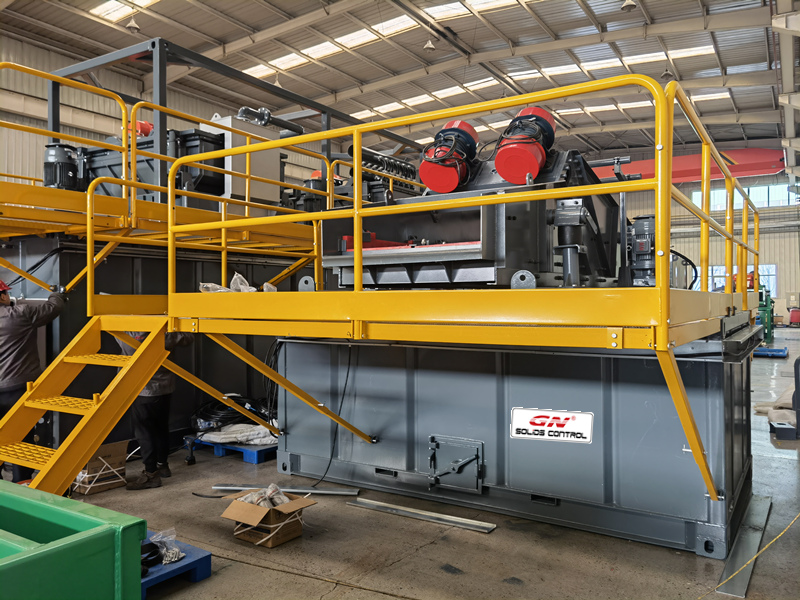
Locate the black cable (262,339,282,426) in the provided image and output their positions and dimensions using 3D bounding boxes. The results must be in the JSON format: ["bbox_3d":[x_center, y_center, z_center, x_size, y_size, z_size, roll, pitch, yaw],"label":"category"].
[{"bbox_3d":[-1.220,0.787,5.950,0.170,0.860,0.170,0,0,33],"label":"black cable"}]

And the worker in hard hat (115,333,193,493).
[{"bbox_3d":[-2.160,0.770,5.450,0.540,1.660,0.540,0,0,-26],"label":"worker in hard hat"}]

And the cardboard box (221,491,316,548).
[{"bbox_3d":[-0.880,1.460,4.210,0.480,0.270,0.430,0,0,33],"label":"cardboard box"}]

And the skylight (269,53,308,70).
[{"bbox_3d":[-4.143,-8.875,23.310,1.380,0.080,0.880,0,0,33],"label":"skylight"}]

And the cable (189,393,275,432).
[{"bbox_3d":[-1.790,1.200,6.650,0.740,0.340,0.720,0,0,33],"label":"cable"}]

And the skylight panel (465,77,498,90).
[{"bbox_3d":[3.441,-9.097,26.330,1.450,0.080,0.700,0,0,33],"label":"skylight panel"}]

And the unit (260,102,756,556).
[{"bbox_3d":[0.884,-0.013,5.464,3.770,3.200,1.660,0,0,33],"label":"unit"}]

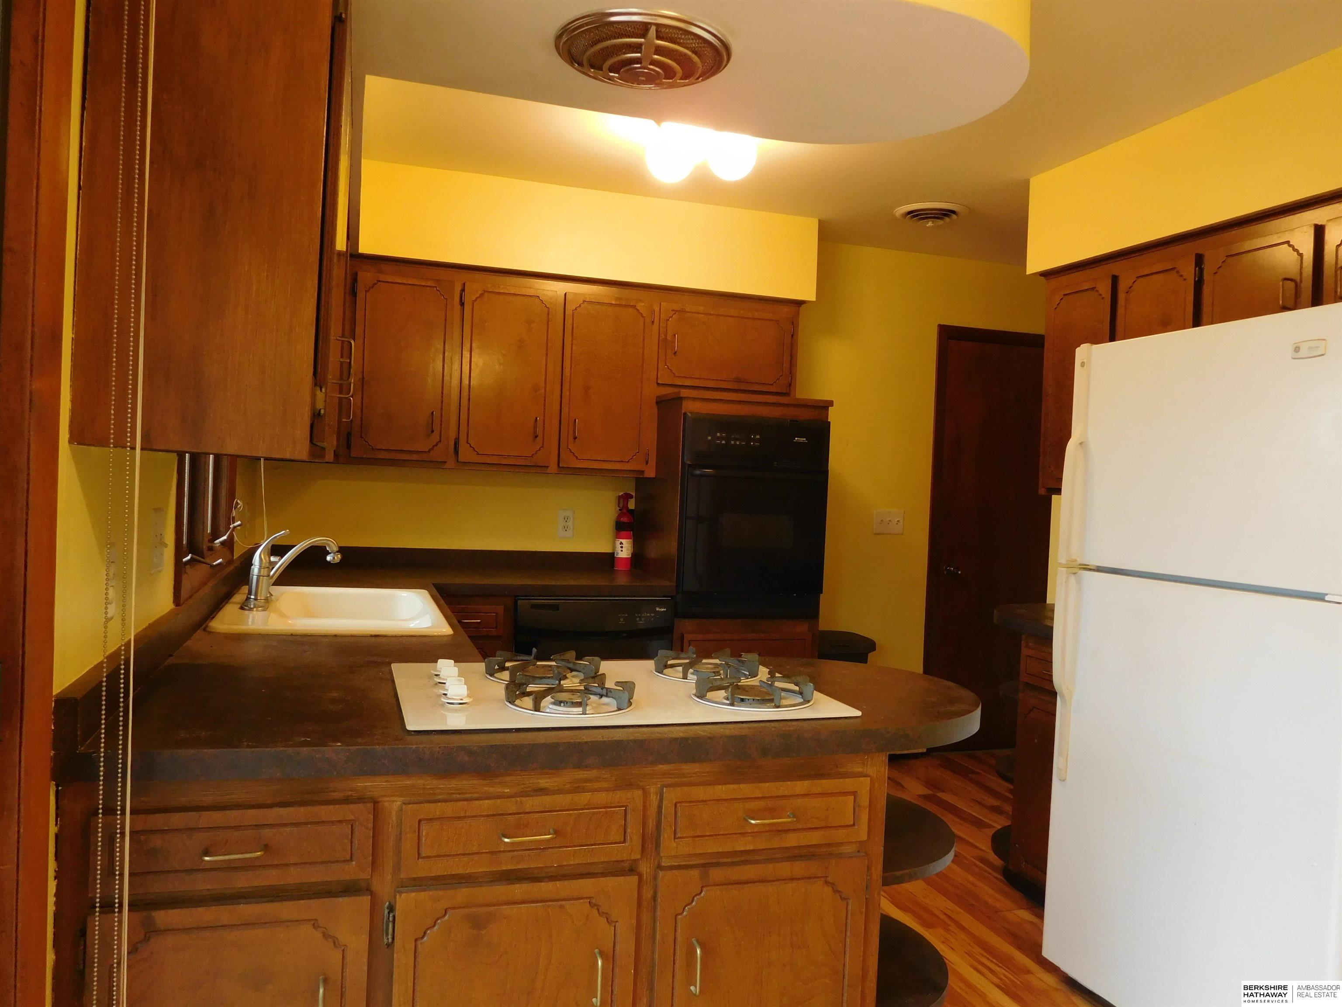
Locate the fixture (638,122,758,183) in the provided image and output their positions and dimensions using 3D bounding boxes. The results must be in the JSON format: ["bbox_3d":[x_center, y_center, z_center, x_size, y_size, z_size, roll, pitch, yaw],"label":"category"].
[{"bbox_3d":[0.093,-1.079,2.957,0.360,0.200,0.280,2,2,-18],"label":"fixture"}]

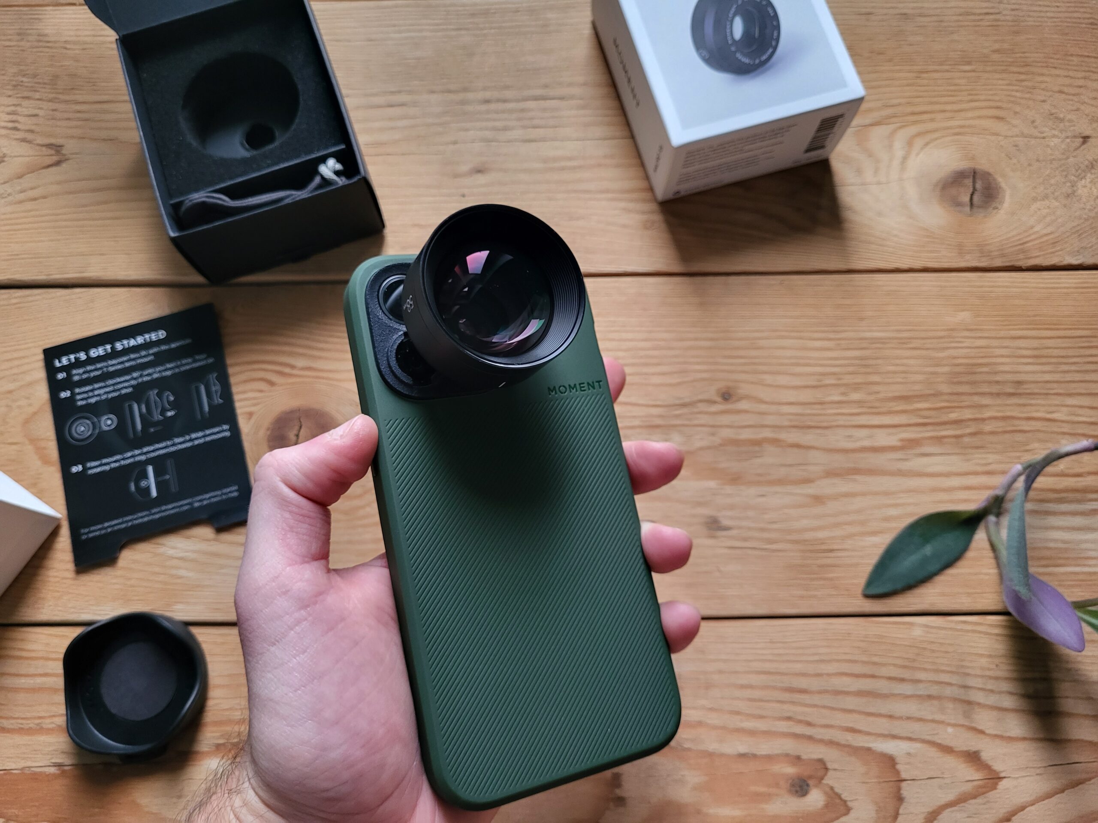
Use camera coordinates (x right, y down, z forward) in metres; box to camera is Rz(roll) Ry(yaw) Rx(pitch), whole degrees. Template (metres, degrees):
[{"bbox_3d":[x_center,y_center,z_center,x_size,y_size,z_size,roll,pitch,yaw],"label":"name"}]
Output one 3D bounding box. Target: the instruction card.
[{"bbox_3d":[-0.168,0.008,0.344,0.074,0.002,0.096,-16,76,-3],"label":"instruction card"}]

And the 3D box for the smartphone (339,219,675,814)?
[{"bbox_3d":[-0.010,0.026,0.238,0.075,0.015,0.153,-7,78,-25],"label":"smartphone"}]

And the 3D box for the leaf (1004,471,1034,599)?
[{"bbox_3d":[0.176,0.048,0.305,0.011,0.018,0.043,-3,86,30],"label":"leaf"}]

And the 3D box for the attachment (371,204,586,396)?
[{"bbox_3d":[-0.018,-0.029,0.227,0.048,0.033,0.046,-7,78,-25],"label":"attachment"}]

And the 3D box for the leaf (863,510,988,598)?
[{"bbox_3d":[0.147,0.056,0.323,0.057,0.010,0.026,-32,78,-7],"label":"leaf"}]

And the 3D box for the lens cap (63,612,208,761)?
[{"bbox_3d":[-0.156,0.104,0.314,0.051,0.014,0.052,0,76,1],"label":"lens cap"}]

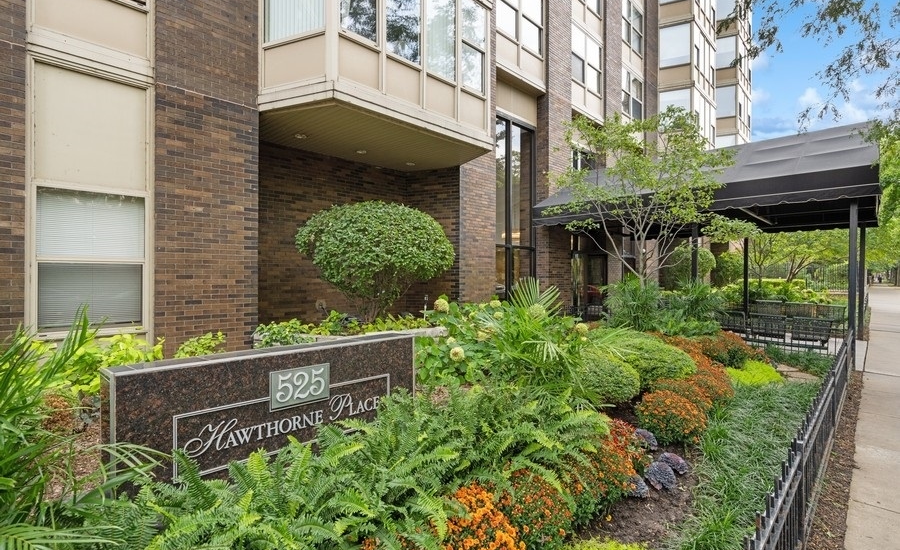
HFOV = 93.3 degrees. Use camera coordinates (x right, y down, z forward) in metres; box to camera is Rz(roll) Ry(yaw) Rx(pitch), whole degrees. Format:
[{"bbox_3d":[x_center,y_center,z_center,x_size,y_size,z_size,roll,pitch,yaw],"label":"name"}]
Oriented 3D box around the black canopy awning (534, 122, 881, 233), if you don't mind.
[{"bbox_3d":[6.477,-2.183,10.822,6.000,1.920,6.280,0,0,-45],"label":"black canopy awning"}]

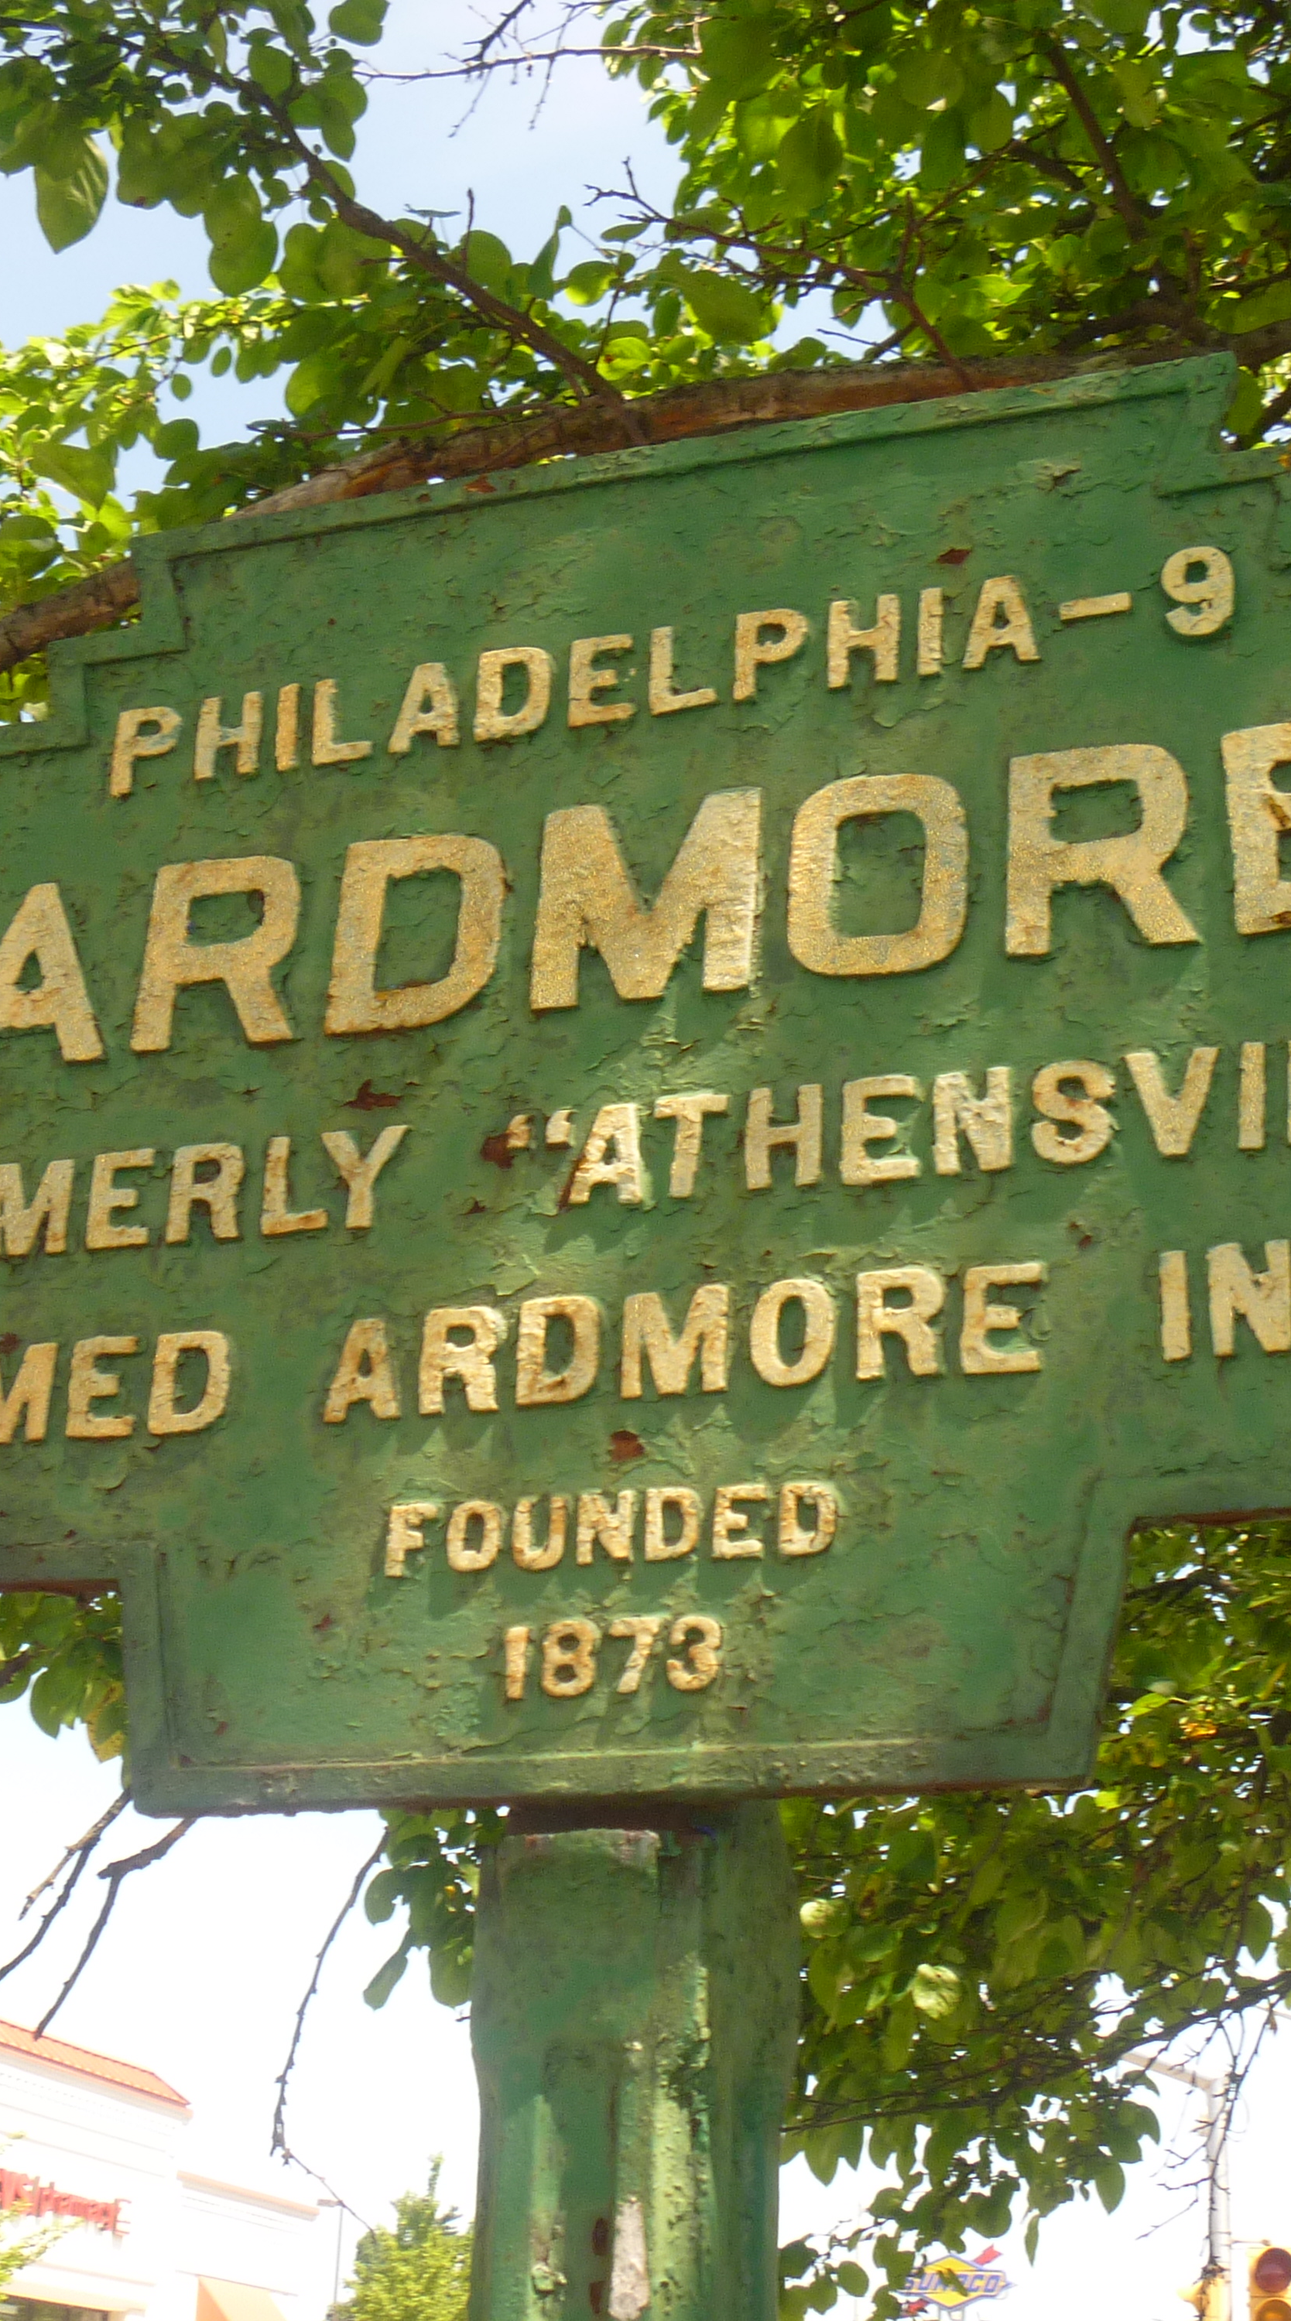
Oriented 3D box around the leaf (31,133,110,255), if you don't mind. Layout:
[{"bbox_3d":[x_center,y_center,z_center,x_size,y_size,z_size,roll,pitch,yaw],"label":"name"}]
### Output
[{"bbox_3d":[-0.358,-0.603,1.950,0.045,0.076,0.014,10,-7,-13],"label":"leaf"}]

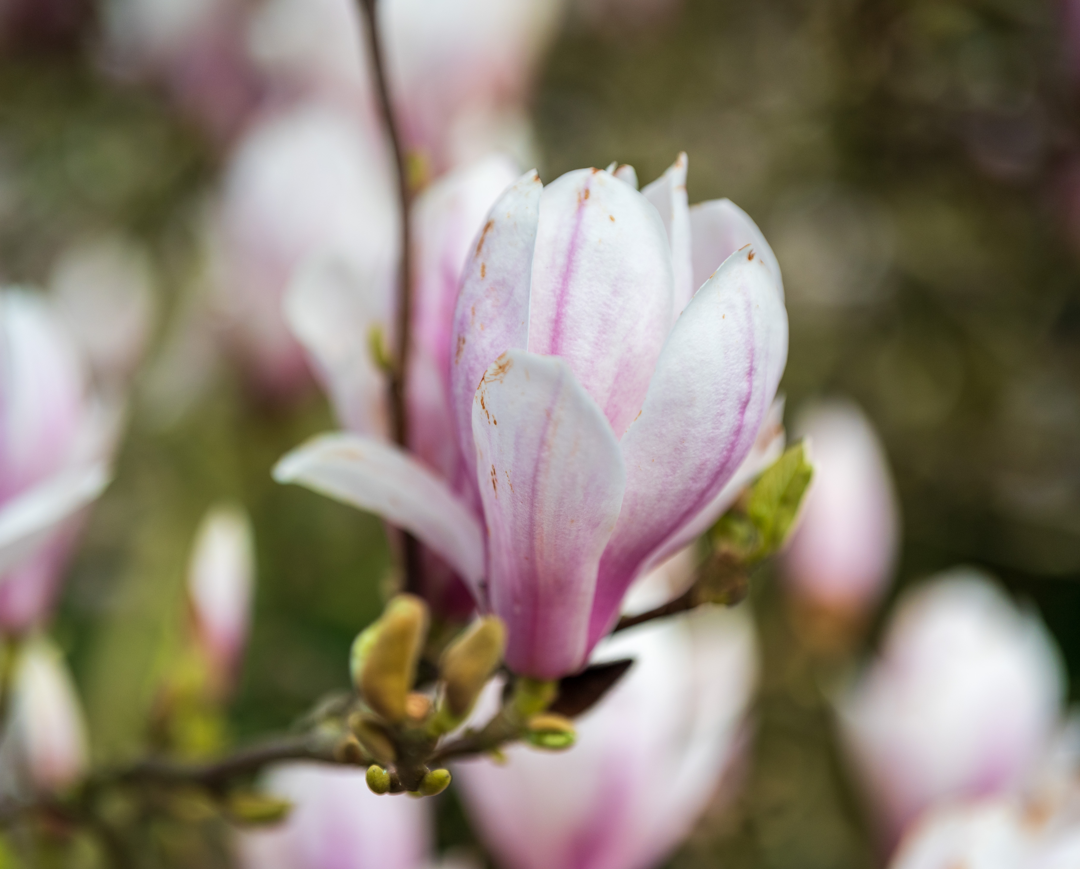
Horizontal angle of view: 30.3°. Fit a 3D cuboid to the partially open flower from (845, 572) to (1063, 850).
[{"bbox_3d":[0.128,0.085,0.620,0.063,0.086,0.063,16,6,0],"label":"partially open flower"}]

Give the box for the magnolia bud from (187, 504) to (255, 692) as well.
[{"bbox_3d":[-0.082,0.042,0.510,0.015,0.046,0.015,0,6,0],"label":"magnolia bud"}]

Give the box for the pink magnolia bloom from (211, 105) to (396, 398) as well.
[{"bbox_3d":[-0.082,-0.064,0.700,0.065,0.100,0.065,6,3,0],"label":"pink magnolia bloom"}]

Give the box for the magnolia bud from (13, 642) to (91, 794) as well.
[{"bbox_3d":[-0.123,0.070,0.500,0.015,0.037,0.015,-13,3,0],"label":"magnolia bud"}]

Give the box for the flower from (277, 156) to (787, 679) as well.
[{"bbox_3d":[-0.002,-0.004,0.432,0.109,0.110,0.095,4,3,0],"label":"flower"}]

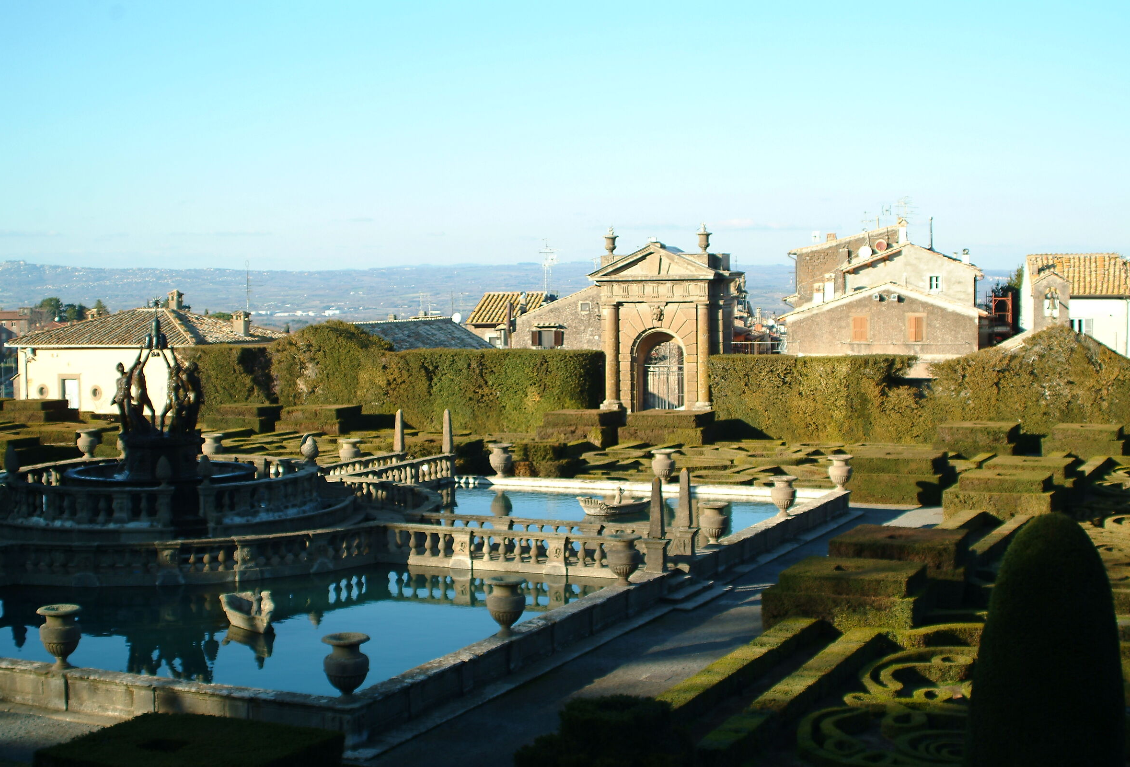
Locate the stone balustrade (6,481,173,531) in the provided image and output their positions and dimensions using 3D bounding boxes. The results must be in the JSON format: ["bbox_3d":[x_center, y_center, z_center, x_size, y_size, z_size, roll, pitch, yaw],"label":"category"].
[{"bbox_3d":[-13.671,3.398,45.832,6.120,1.056,1.454,1,4,26],"label":"stone balustrade"}]

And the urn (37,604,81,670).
[{"bbox_3d":[-9.541,4.831,31.385,0.859,1.114,0.859,1,4,25],"label":"urn"}]

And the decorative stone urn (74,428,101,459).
[{"bbox_3d":[-20.081,2.550,70.106,0.859,1.114,0.859,1,4,25],"label":"decorative stone urn"}]

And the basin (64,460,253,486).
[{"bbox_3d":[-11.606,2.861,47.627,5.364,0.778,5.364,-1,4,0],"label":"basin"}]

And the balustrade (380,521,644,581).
[{"bbox_3d":[-1.302,4.341,42.989,7.803,1.040,0.459,1,4,25],"label":"balustrade"}]

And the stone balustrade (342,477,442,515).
[{"bbox_3d":[-5.173,3.813,51.825,2.020,0.995,9.853,-2,4,-20],"label":"stone balustrade"}]

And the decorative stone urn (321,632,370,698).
[{"bbox_3d":[-3.735,4.793,28.298,0.842,1.102,0.842,-1,4,0],"label":"decorative stone urn"}]

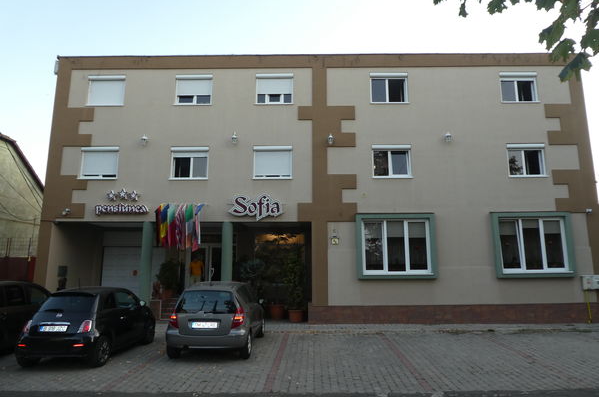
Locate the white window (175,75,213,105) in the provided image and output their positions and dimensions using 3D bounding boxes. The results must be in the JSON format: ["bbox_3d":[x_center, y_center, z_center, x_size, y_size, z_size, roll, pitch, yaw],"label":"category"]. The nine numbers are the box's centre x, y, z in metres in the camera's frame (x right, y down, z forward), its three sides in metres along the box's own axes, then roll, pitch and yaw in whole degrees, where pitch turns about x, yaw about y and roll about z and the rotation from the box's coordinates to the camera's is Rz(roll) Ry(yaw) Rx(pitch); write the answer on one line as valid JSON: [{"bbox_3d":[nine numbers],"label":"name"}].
[{"bbox_3d":[-3.859,-3.936,15.221,1.373,1.180,0.150,0,-10,1],"label":"white window"}]

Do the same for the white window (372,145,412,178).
[{"bbox_3d":[3.257,-1.281,14.649,1.400,1.215,0.150,0,-10,1],"label":"white window"}]

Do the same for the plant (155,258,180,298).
[{"bbox_3d":[-5.028,3.102,15.996,0.965,1.526,0.900,0,-9,0],"label":"plant"}]

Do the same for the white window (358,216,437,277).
[{"bbox_3d":[3.290,1.646,14.077,2.367,1.928,0.170,0,-10,1],"label":"white window"}]

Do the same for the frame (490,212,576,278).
[{"bbox_3d":[8.126,1.635,14.512,2.728,2.273,0.280,0,-9,0],"label":"frame"}]

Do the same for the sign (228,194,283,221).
[{"bbox_3d":[-1.474,0.313,14.283,1.891,0.959,0.140,0,-10,1],"label":"sign"}]

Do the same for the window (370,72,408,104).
[{"bbox_3d":[3.282,-3.986,15.139,1.404,1.193,0.150,0,-10,1],"label":"window"}]

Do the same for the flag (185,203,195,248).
[{"bbox_3d":[-3.605,0.942,13.825,0.306,1.460,0.350,0,-10,1],"label":"flag"}]

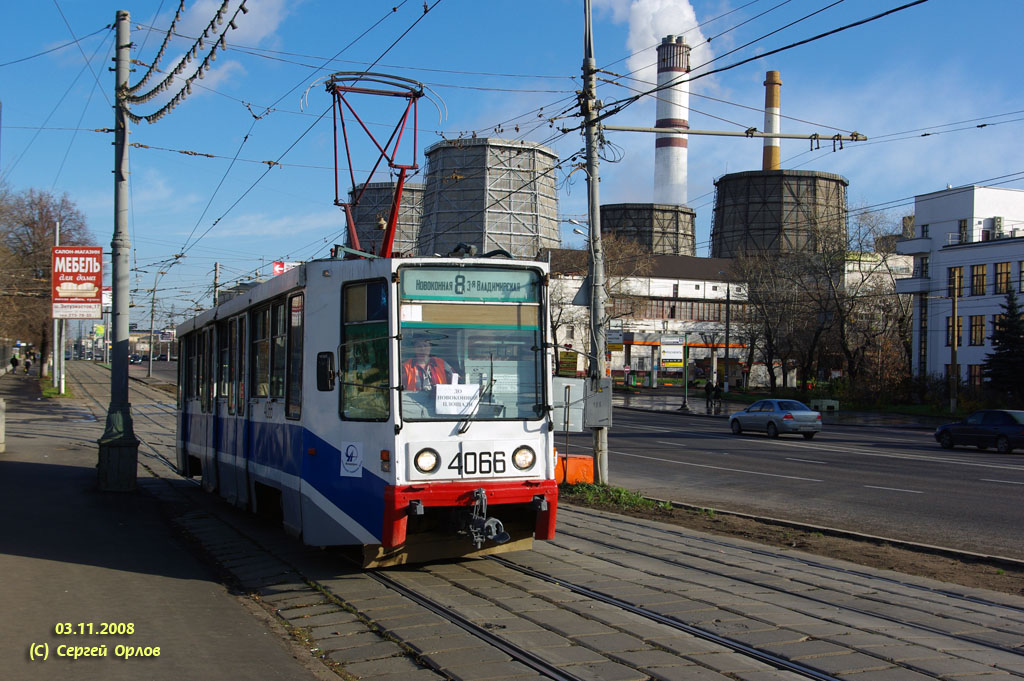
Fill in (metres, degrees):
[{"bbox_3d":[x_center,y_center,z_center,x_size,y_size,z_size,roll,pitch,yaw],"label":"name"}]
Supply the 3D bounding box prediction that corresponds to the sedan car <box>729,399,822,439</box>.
[{"bbox_3d":[10.300,3.033,51.300,1.710,1.450,4.500,2,-2,-20],"label":"sedan car"}]

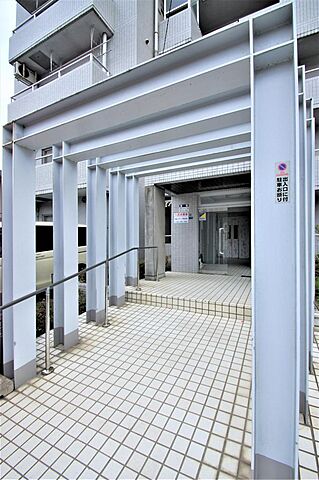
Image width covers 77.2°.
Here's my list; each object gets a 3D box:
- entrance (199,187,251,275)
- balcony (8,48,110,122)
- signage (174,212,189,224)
[{"bbox_3d":[1.820,-0.190,5.500,1.500,2.300,0.350,0,0,27],"label":"entrance"},{"bbox_3d":[-3.880,-5.180,7.640,4.500,1.180,1.000,0,0,26],"label":"balcony"},{"bbox_3d":[0.662,-0.650,6.050,0.450,0.330,0.020,0,0,27],"label":"signage"}]

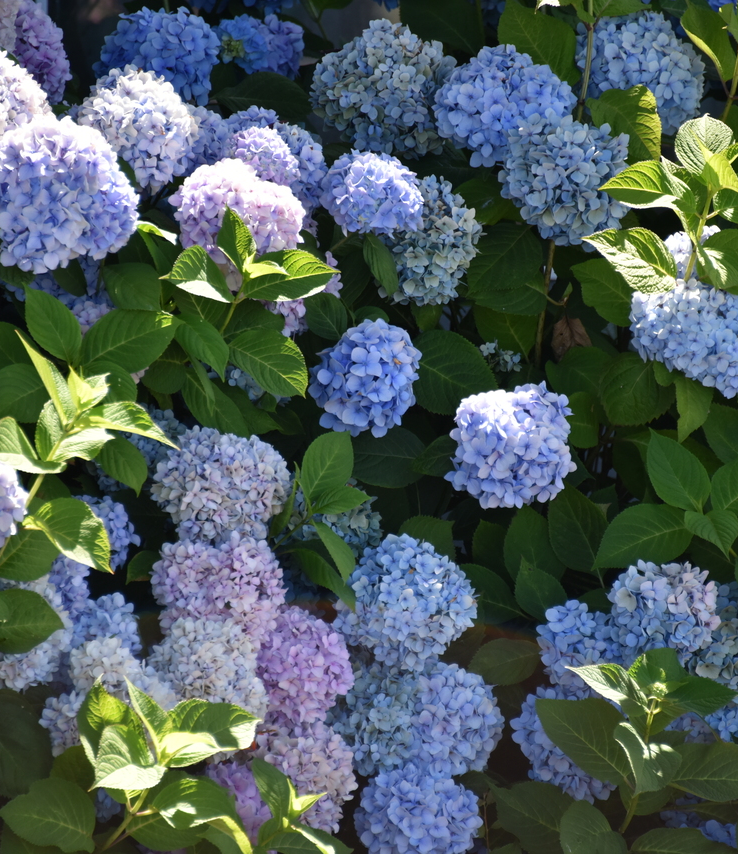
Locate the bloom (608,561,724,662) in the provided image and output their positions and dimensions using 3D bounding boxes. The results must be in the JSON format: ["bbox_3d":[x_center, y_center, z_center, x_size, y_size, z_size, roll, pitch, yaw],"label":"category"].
[{"bbox_3d":[0.349,0.221,12.600,0.135,0.125,0.131,0,10,0],"label":"bloom"}]

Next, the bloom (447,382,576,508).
[{"bbox_3d":[0.160,0.021,11.950,0.146,0.140,0.141,0,6,0],"label":"bloom"}]

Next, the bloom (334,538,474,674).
[{"bbox_3d":[0.042,0.196,11.900,0.156,0.149,0.151,0,6,0],"label":"bloom"}]

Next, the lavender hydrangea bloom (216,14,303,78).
[{"bbox_3d":[-0.136,-0.475,13.350,0.113,0.084,0.100,0,7,0],"label":"lavender hydrangea bloom"}]

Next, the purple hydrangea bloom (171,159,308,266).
[{"bbox_3d":[-0.157,-0.255,12.850,0.161,0.135,0.149,0,10,0],"label":"purple hydrangea bloom"}]

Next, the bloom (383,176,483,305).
[{"bbox_3d":[0.070,-0.213,12.150,0.121,0.148,0.133,0,6,0],"label":"bloom"}]

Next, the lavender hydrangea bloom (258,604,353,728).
[{"bbox_3d":[-0.083,0.292,12.980,0.130,0.152,0.140,0,7,0],"label":"lavender hydrangea bloom"}]

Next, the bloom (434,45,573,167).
[{"bbox_3d":[0.155,-0.365,12.150,0.162,0.141,0.157,0,6,0],"label":"bloom"}]

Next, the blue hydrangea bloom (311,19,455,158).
[{"bbox_3d":[0.017,-0.417,13.100,0.174,0.167,0.172,0,10,0],"label":"blue hydrangea bloom"}]

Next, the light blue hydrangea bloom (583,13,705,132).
[{"bbox_3d":[0.339,-0.438,13.200,0.157,0.152,0.150,0,7,0],"label":"light blue hydrangea bloom"}]

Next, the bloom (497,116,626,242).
[{"bbox_3d":[0.236,-0.298,12.950,0.155,0.150,0.154,0,10,0],"label":"bloom"}]

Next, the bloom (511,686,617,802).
[{"bbox_3d":[0.224,0.355,11.900,0.129,0.129,0.126,0,6,0],"label":"bloom"}]

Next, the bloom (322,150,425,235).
[{"bbox_3d":[0.004,-0.283,13.000,0.127,0.107,0.125,0,7,0],"label":"bloom"}]

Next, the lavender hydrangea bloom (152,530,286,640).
[{"bbox_3d":[-0.183,0.194,12.950,0.165,0.135,0.155,0,7,0],"label":"lavender hydrangea bloom"}]

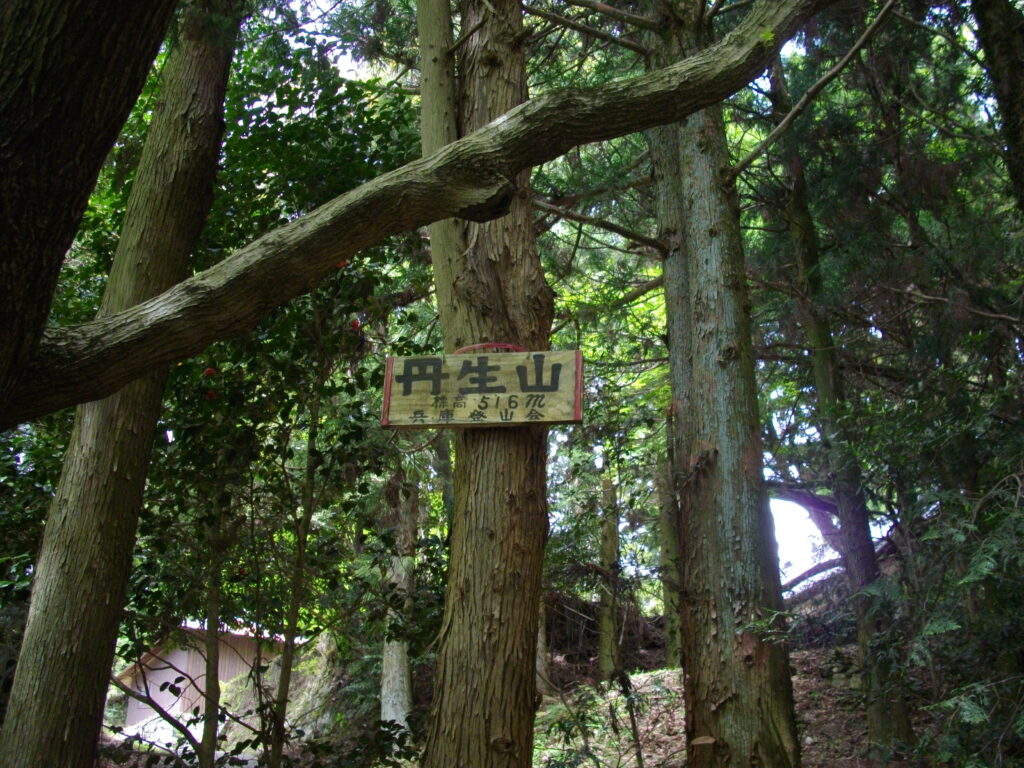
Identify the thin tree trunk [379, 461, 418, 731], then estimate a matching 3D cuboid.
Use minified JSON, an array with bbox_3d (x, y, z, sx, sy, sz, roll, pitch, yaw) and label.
[{"bbox_3d":[-0.952,1.779,9.318,0.265,2.236,0.265,2,-21,-5],"label":"thin tree trunk"}]

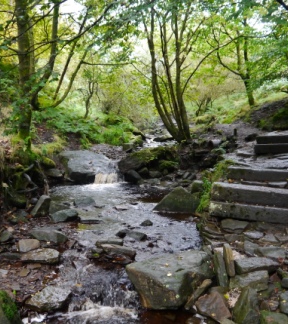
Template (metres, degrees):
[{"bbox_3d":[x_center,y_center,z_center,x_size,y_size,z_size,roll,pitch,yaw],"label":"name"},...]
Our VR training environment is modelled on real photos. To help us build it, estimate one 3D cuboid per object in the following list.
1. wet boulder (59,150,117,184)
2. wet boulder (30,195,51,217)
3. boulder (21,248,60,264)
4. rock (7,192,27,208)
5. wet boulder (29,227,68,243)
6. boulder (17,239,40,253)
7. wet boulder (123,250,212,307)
[{"bbox_3d":[-1.470,0.125,9.400,1.450,0.720,1.100,0,5,0],"label":"wet boulder"},{"bbox_3d":[-1.600,0.672,5.400,0.260,0.280,0.280,-1,7,-10],"label":"wet boulder"},{"bbox_3d":[-1.203,1.099,4.080,0.420,0.120,0.260,1,5,10],"label":"boulder"},{"bbox_3d":[-2.221,0.669,6.100,0.310,0.250,0.280,0,5,0],"label":"rock"},{"bbox_3d":[-1.257,0.957,4.600,0.500,0.150,0.280,1,7,10],"label":"wet boulder"},{"bbox_3d":[-1.418,1.028,4.300,0.260,0.120,0.180,-1,7,-10],"label":"boulder"},{"bbox_3d":[0.282,1.186,3.620,0.830,0.430,0.550,1,5,10],"label":"wet boulder"}]

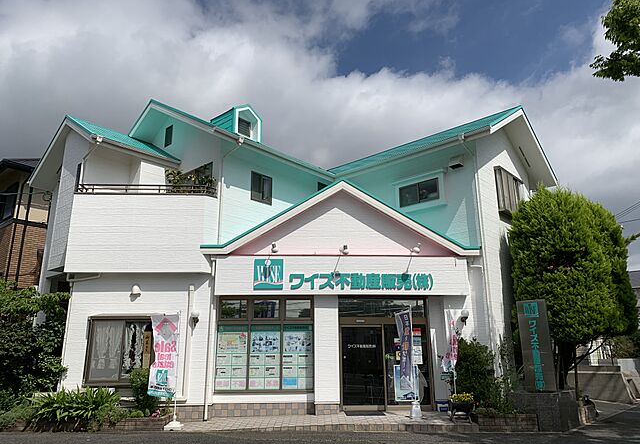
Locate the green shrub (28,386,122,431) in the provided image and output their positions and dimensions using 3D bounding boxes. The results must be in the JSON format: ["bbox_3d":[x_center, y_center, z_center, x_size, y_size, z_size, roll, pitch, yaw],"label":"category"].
[{"bbox_3d":[-5.396,4.124,10.630,1.850,0.920,0.750,0,-16,-3],"label":"green shrub"}]

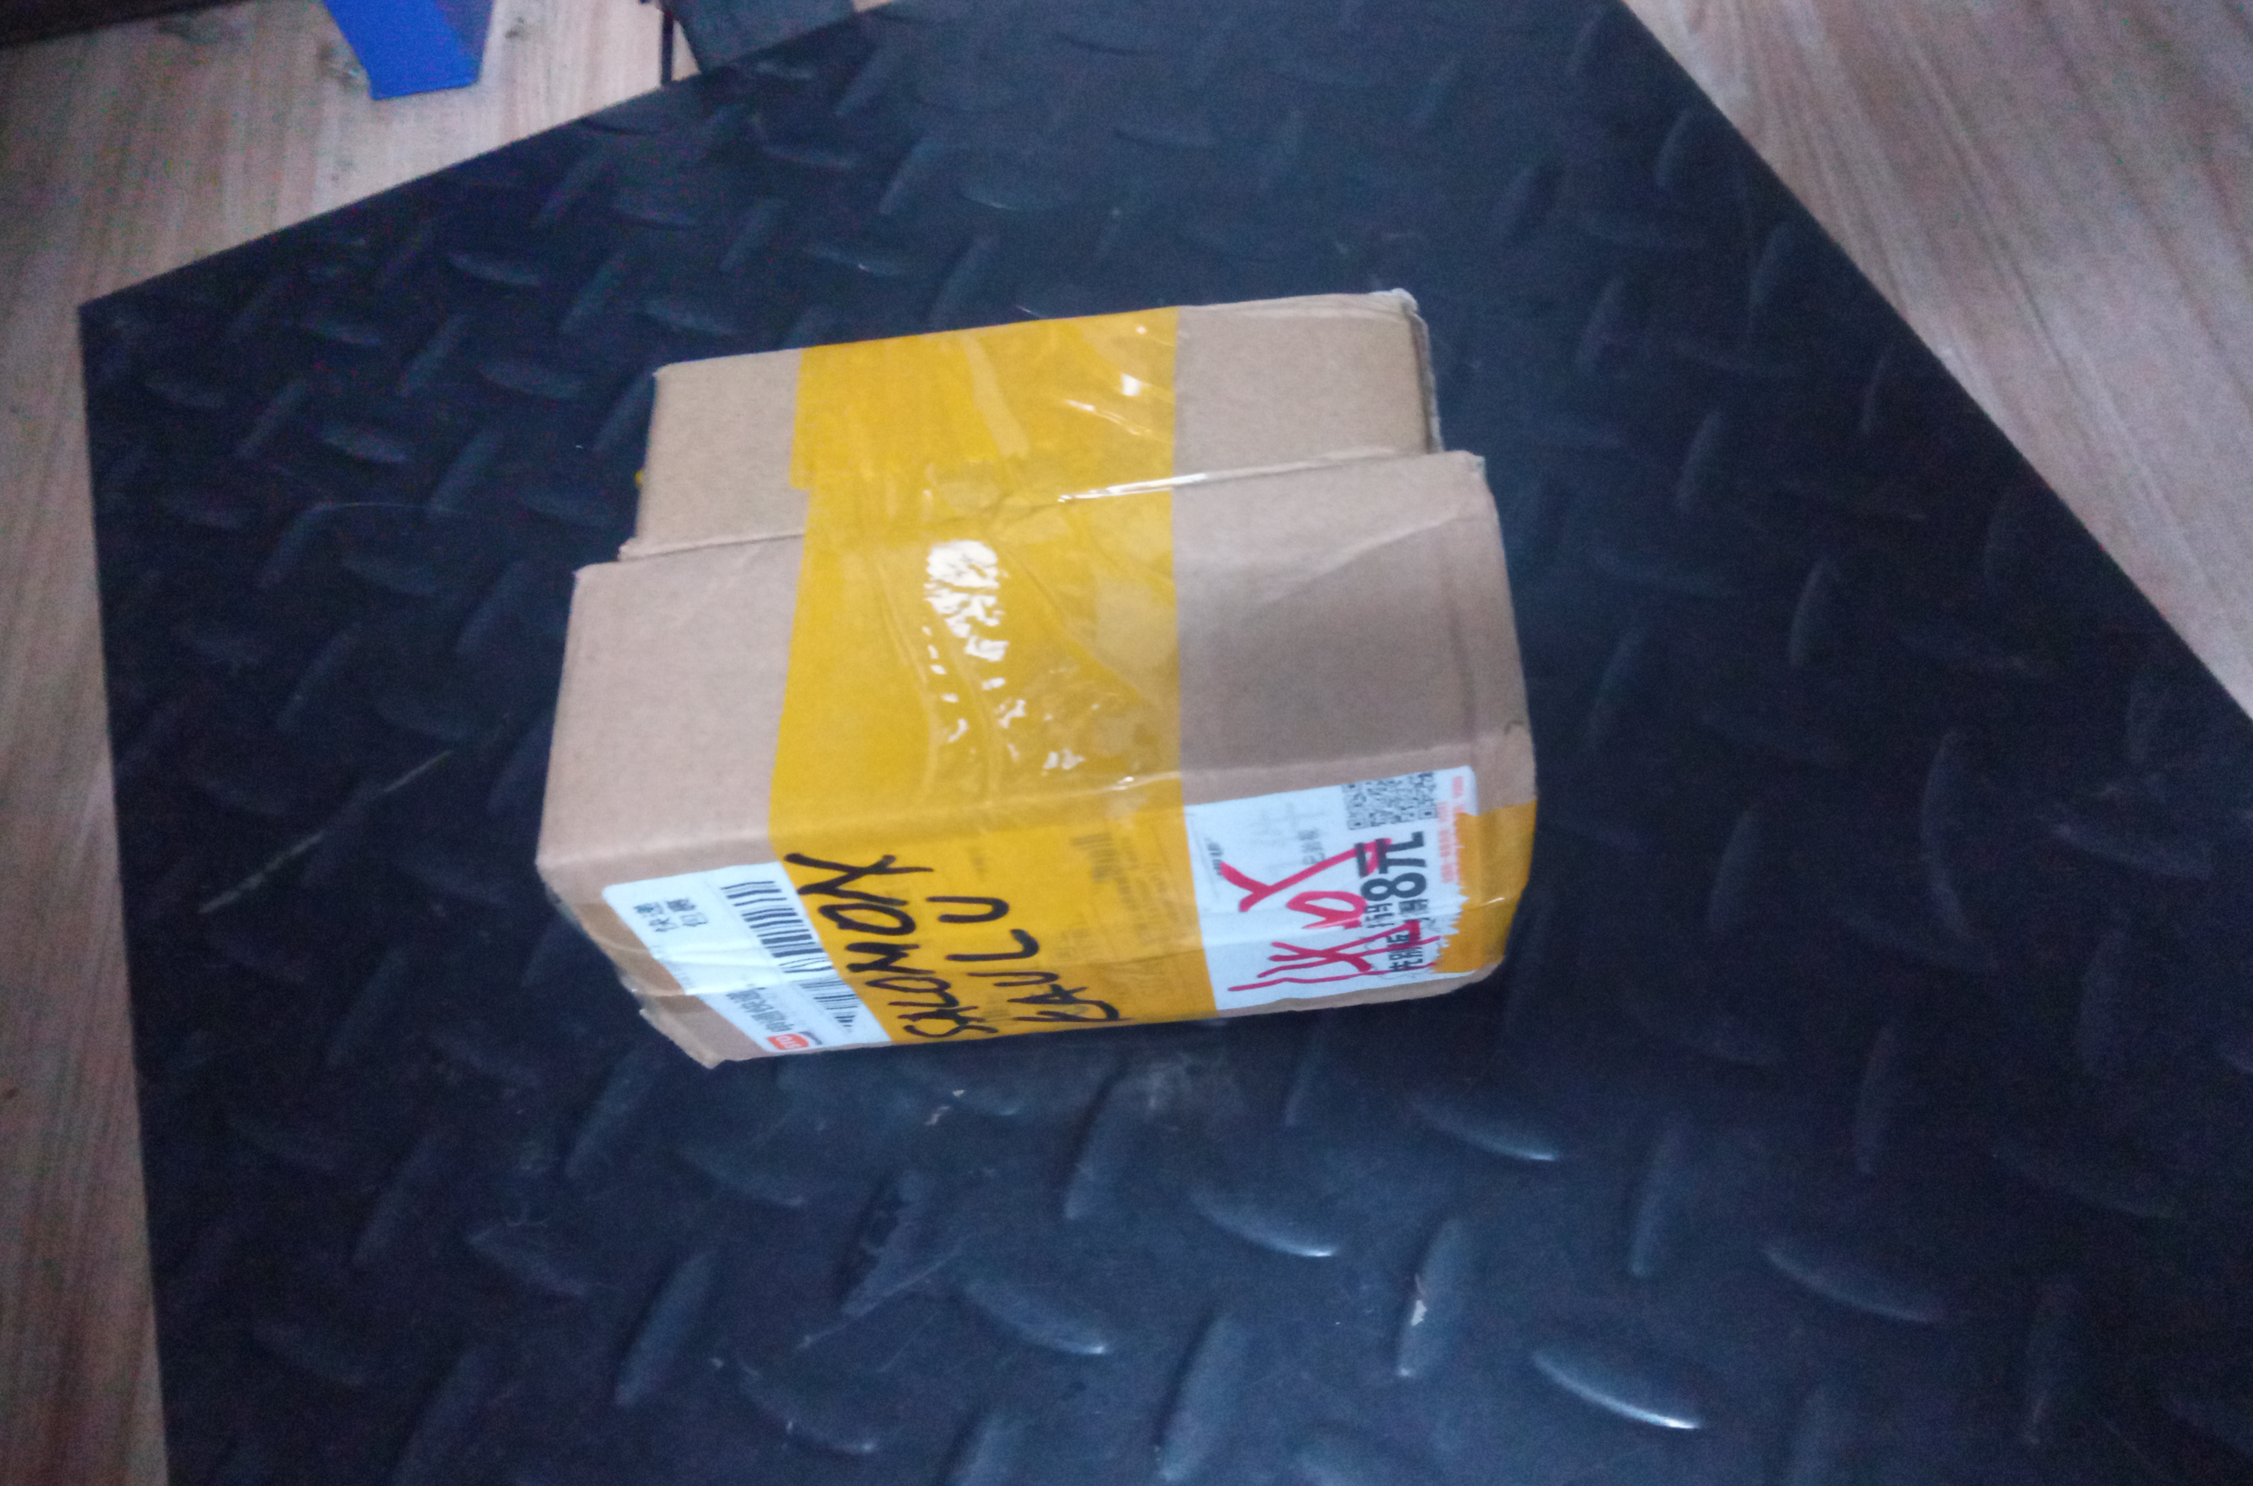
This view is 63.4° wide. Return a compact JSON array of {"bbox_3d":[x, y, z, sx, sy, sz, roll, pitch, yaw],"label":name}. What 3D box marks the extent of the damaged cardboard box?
[{"bbox_3d":[-0.013,-0.011,0.335,0.150,0.087,0.098,-6,58,2],"label":"damaged cardboard box"}]

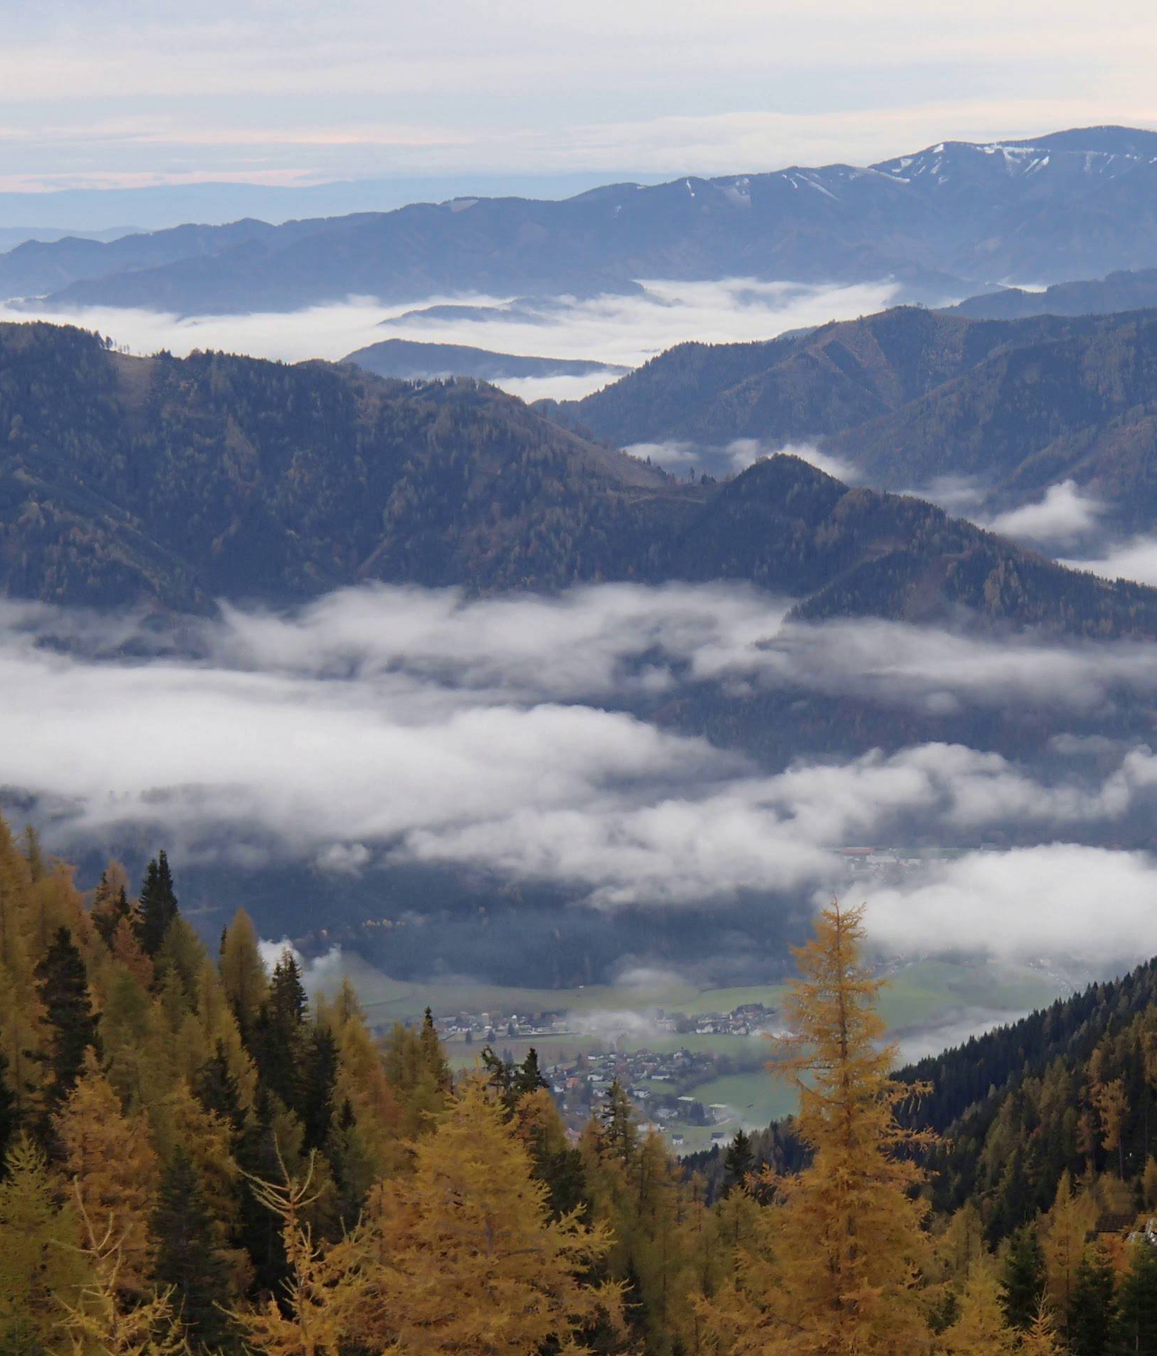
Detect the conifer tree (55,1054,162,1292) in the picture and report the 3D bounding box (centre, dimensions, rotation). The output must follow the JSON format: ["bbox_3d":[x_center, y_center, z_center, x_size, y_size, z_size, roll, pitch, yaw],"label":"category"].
[{"bbox_3d":[-19.660,20.950,170.000,4.480,11.460,4.480,0,7,0],"label":"conifer tree"}]

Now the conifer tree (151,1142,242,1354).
[{"bbox_3d":[-12.027,18.880,125.526,3.100,9.000,3.100,0,7,0],"label":"conifer tree"}]

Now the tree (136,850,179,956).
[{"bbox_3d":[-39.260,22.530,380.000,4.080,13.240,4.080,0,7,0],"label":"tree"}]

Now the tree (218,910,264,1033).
[{"bbox_3d":[-17.779,17.576,215.643,2.900,11.000,2.900,0,7,0],"label":"tree"}]

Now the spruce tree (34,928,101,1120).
[{"bbox_3d":[-23.316,17.216,185.701,3.200,12.000,3.200,0,7,0],"label":"spruce tree"}]

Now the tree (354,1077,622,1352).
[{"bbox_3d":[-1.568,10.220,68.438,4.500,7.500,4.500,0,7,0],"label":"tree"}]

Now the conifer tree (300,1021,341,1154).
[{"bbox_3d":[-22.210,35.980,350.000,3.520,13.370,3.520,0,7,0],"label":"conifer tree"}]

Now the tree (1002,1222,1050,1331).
[{"bbox_3d":[13.717,19.730,125.351,1.900,6.000,1.900,0,7,0],"label":"tree"}]

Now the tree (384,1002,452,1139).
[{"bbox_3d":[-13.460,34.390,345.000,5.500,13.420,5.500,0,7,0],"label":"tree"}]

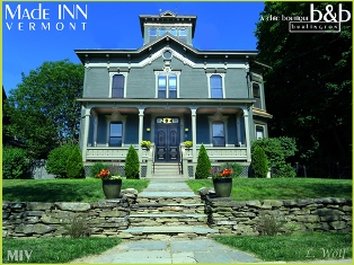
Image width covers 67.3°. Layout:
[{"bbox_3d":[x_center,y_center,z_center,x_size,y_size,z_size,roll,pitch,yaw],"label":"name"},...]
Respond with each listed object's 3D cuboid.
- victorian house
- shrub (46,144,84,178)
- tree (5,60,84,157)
[{"bbox_3d":[0.148,-2.853,22.178,14.000,13.800,11.800,0,-12,0],"label":"victorian house"},{"bbox_3d":[-6.835,1.763,16.289,2.329,2.145,2.200,0,-12,0],"label":"shrub"},{"bbox_3d":[-13.653,-1.727,27.970,10.800,13.400,9.000,0,-12,0],"label":"tree"}]

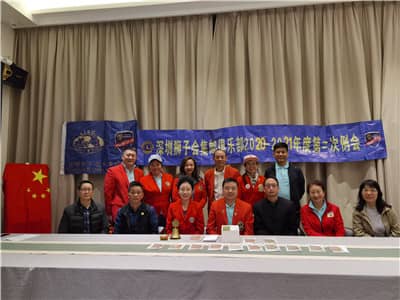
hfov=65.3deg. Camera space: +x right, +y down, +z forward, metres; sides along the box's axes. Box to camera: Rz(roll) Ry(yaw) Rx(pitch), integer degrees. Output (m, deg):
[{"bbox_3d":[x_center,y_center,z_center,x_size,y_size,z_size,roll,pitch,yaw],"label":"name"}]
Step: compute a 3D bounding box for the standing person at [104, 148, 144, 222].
[{"bbox_3d":[-0.987,0.811,4.049,0.550,1.690,0.340,1,-3,-27],"label":"standing person"}]

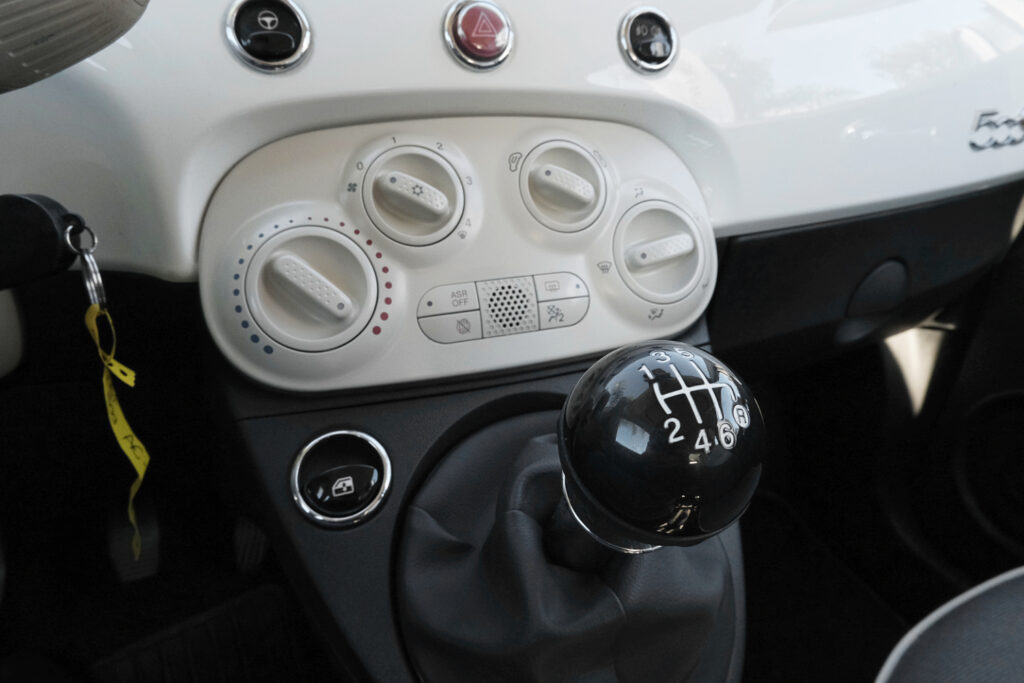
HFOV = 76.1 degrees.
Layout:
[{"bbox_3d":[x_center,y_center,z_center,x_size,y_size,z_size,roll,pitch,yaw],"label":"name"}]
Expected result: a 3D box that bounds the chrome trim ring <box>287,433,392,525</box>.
[{"bbox_3d":[-0.076,0.061,0.293,0.043,0.016,0.043,-8,62,-20],"label":"chrome trim ring"}]

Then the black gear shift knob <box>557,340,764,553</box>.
[{"bbox_3d":[0.040,0.030,0.183,0.055,0.067,0.055,2,59,-4],"label":"black gear shift knob"}]

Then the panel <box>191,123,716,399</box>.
[{"bbox_3d":[-0.009,-0.054,0.347,0.286,0.136,0.045,-8,-1,-20],"label":"panel"}]

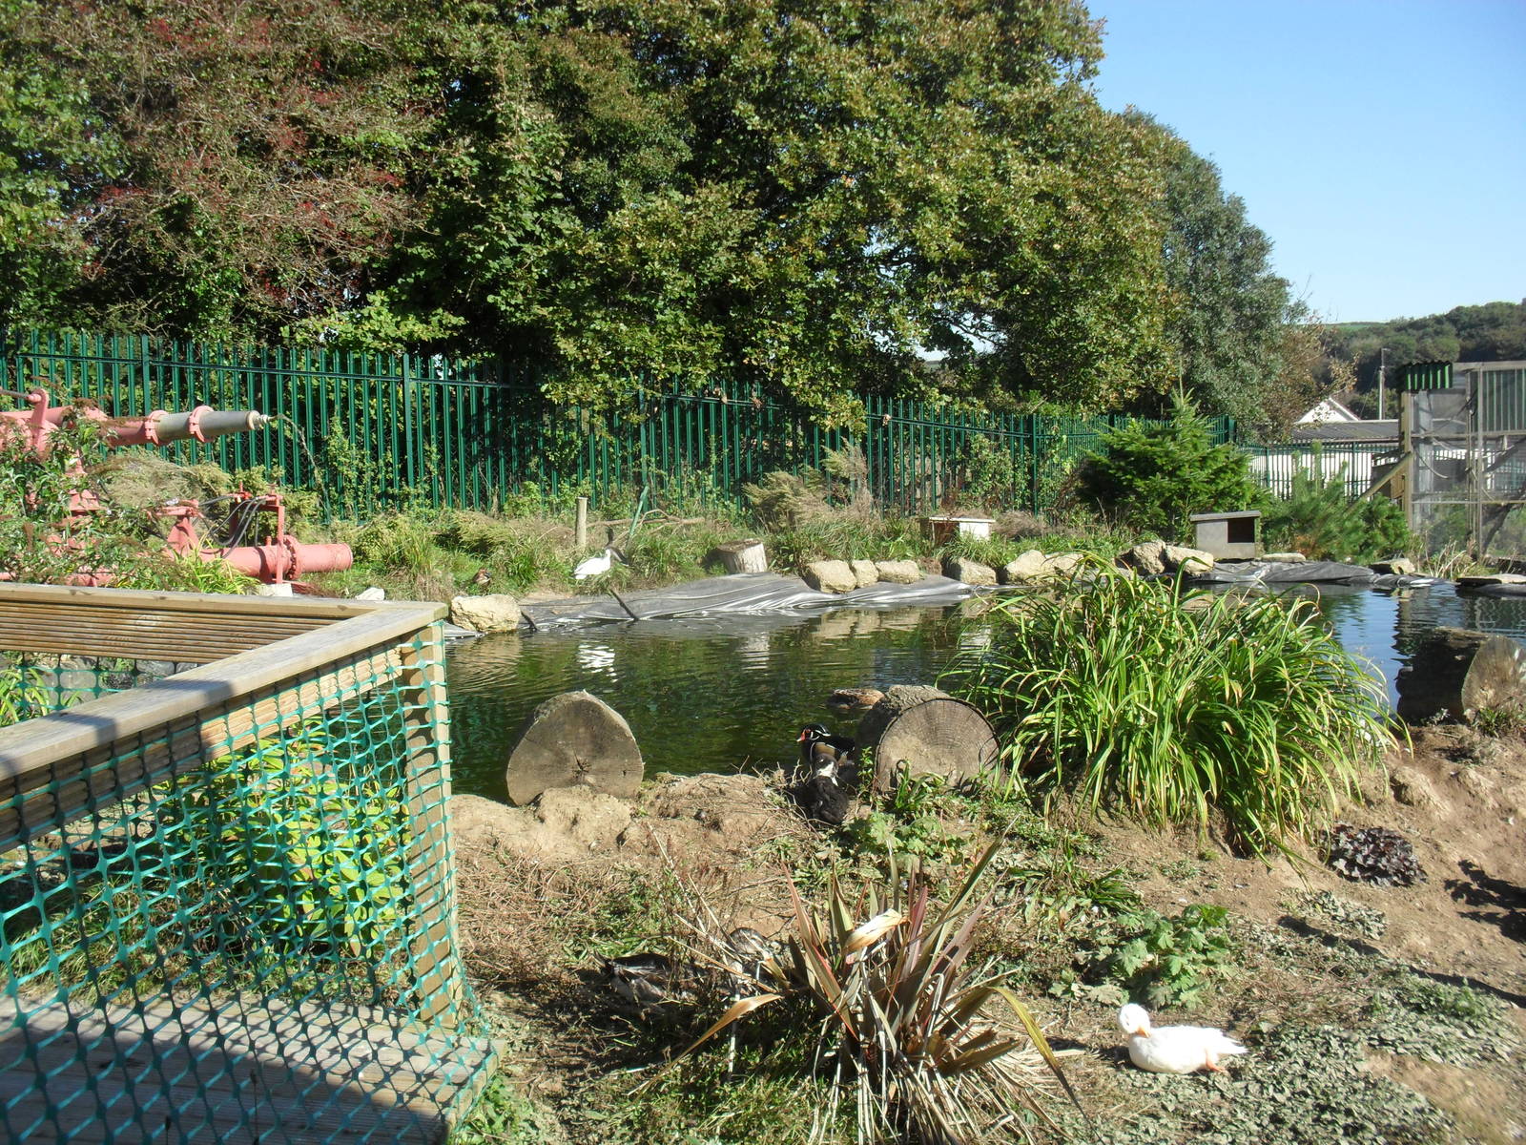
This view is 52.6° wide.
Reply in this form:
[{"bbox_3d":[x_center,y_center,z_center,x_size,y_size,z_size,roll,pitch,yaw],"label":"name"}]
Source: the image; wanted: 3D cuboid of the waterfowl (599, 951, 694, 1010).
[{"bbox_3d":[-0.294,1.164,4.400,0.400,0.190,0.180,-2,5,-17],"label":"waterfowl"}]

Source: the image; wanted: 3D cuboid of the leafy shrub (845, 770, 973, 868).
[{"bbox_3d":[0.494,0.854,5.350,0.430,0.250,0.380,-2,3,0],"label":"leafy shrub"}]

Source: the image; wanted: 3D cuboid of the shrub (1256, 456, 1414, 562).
[{"bbox_3d":[6.757,-0.738,18.200,1.750,1.170,1.300,0,4,21],"label":"shrub"}]

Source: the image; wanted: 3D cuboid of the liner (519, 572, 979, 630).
[{"bbox_3d":[-0.122,0.153,13.700,4.500,0.350,1.200,-3,6,-30],"label":"liner"}]

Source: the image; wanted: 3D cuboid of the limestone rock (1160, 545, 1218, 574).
[{"bbox_3d":[4.751,-0.153,17.200,0.550,0.300,0.400,-1,4,0],"label":"limestone rock"}]

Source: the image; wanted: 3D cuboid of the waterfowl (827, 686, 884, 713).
[{"bbox_3d":[0.510,0.696,8.300,0.370,0.170,0.180,-1,5,-12],"label":"waterfowl"}]

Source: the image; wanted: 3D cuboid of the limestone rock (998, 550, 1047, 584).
[{"bbox_3d":[2.756,-0.063,16.400,0.500,0.350,0.400,-1,4,0],"label":"limestone rock"}]

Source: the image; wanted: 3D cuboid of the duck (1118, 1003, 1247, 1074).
[{"bbox_3d":[1.116,1.243,4.120,0.340,0.185,0.155,-1,5,-9],"label":"duck"}]

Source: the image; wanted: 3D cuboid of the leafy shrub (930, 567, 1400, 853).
[{"bbox_3d":[1.477,0.500,5.750,1.520,0.950,1.200,0,5,0],"label":"leafy shrub"}]

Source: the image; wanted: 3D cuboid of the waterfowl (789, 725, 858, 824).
[{"bbox_3d":[0.224,0.755,5.750,0.250,0.320,0.190,-3,4,-24],"label":"waterfowl"}]

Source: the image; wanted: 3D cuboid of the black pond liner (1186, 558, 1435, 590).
[{"bbox_3d":[5.965,0.019,16.800,2.550,0.260,0.950,0,4,21],"label":"black pond liner"}]

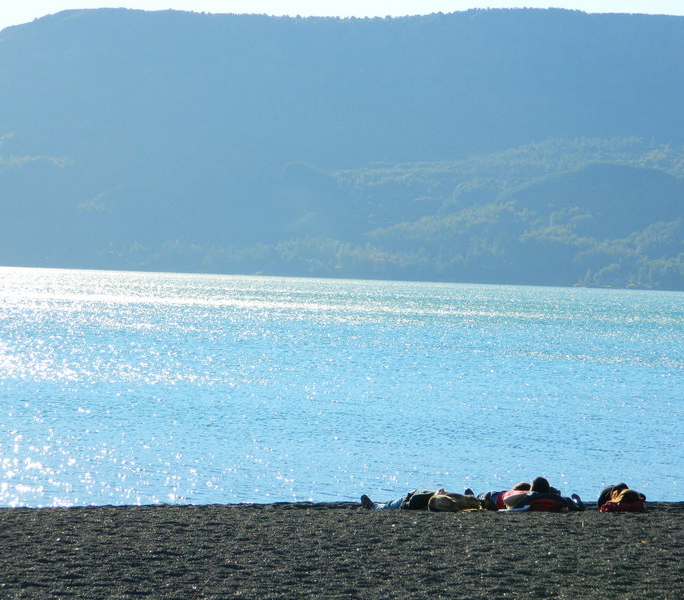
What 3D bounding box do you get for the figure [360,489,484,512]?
[{"bbox_3d":[0.693,2.066,30.600,0.500,0.270,1.653,1,-5,-32],"label":"figure"}]

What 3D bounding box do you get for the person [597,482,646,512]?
[{"bbox_3d":[2.884,2.040,30.550,0.520,0.330,1.511,2,-5,5],"label":"person"}]

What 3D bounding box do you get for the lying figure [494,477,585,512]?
[{"bbox_3d":[2.220,2.027,30.575,0.620,0.360,1.639,2,-7,18],"label":"lying figure"}]

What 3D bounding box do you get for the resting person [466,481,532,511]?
[{"bbox_3d":[1.597,2.044,30.850,0.520,0.330,1.574,2,-6,-17],"label":"resting person"}]

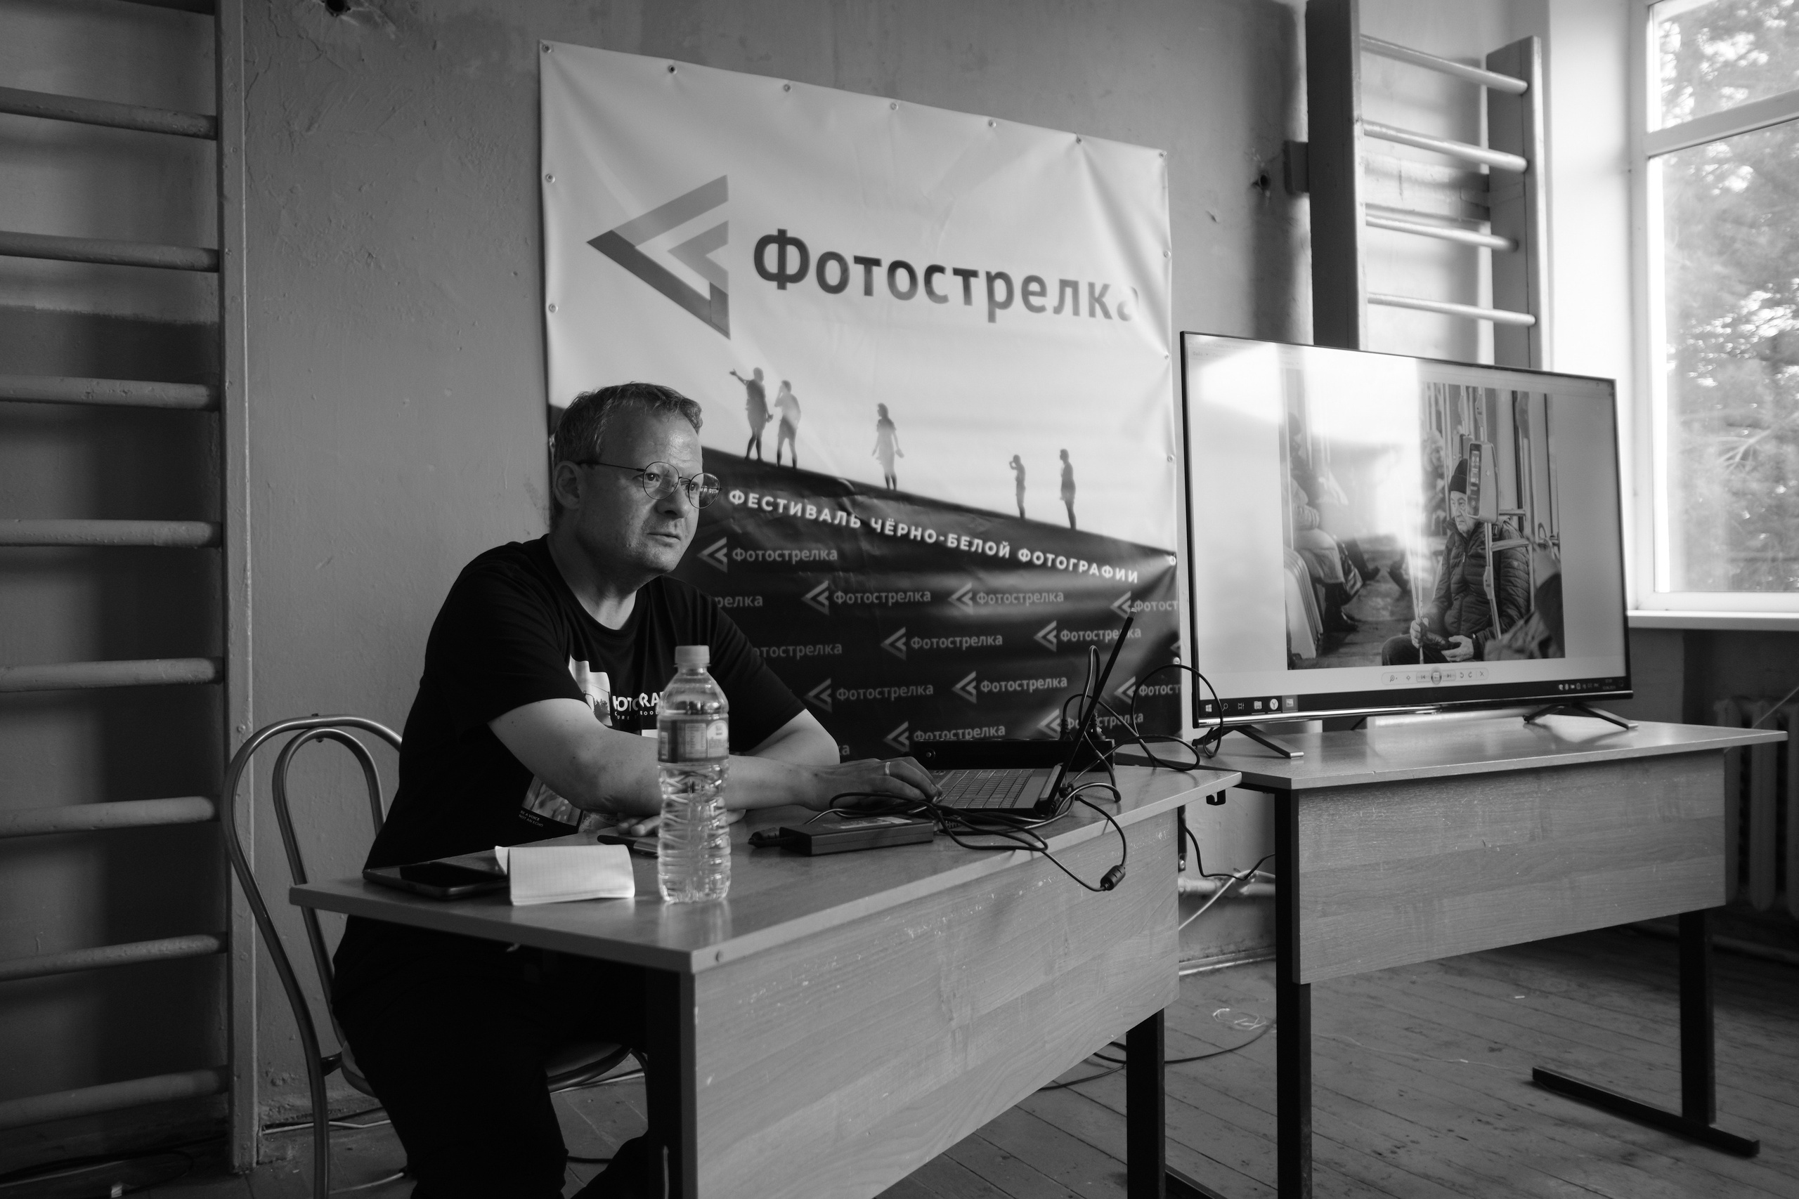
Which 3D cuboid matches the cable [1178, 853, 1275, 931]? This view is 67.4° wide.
[{"bbox_3d":[0.874,0.783,3.606,0.335,0.209,0.120,-1,-1,-28],"label":"cable"}]

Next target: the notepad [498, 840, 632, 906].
[{"bbox_3d":[-0.290,0.242,1.209,0.107,0.045,0.058,-1,-1,-16],"label":"notepad"}]

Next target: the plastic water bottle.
[{"bbox_3d":[-0.182,0.152,1.194,0.065,0.222,0.065,-1,-1,-9],"label":"plastic water bottle"}]

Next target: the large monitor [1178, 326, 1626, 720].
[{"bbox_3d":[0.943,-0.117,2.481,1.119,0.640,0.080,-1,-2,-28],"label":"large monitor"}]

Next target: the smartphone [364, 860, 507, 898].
[{"bbox_3d":[-0.432,0.262,1.264,0.150,0.011,0.069,-1,-1,41],"label":"smartphone"}]

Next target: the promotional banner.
[{"bbox_3d":[0.006,-0.363,3.286,1.712,1.720,0.040,-1,-1,-28],"label":"promotional banner"}]

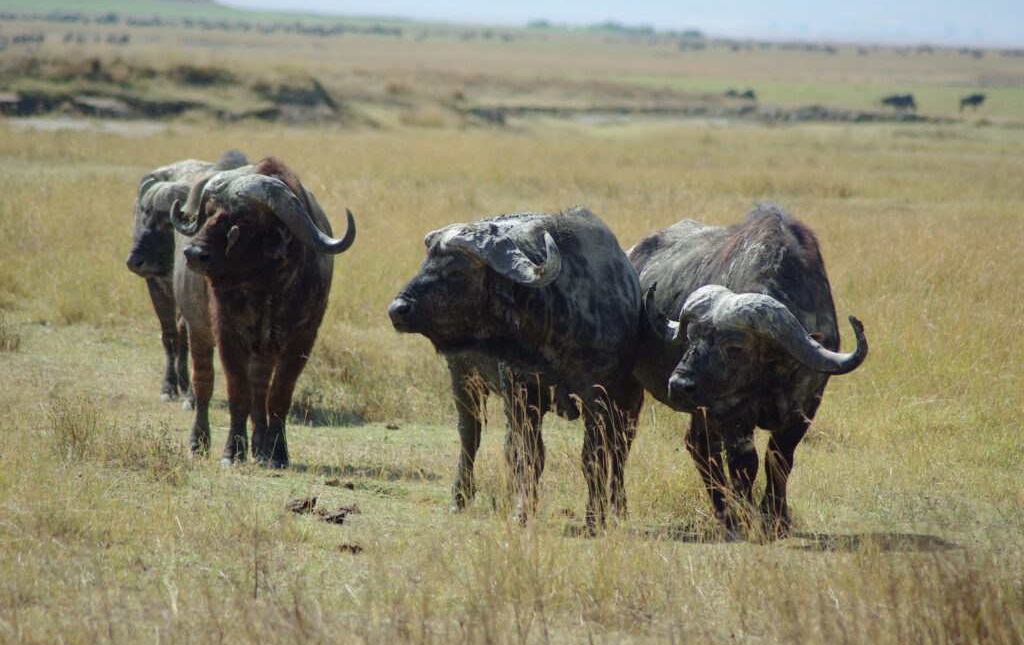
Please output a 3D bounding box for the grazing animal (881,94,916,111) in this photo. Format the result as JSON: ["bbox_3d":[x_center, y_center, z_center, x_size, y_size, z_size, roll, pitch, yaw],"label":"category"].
[{"bbox_3d":[26.327,-15.019,640.000,2.200,1.270,0.620,2,2,0],"label":"grazing animal"}]

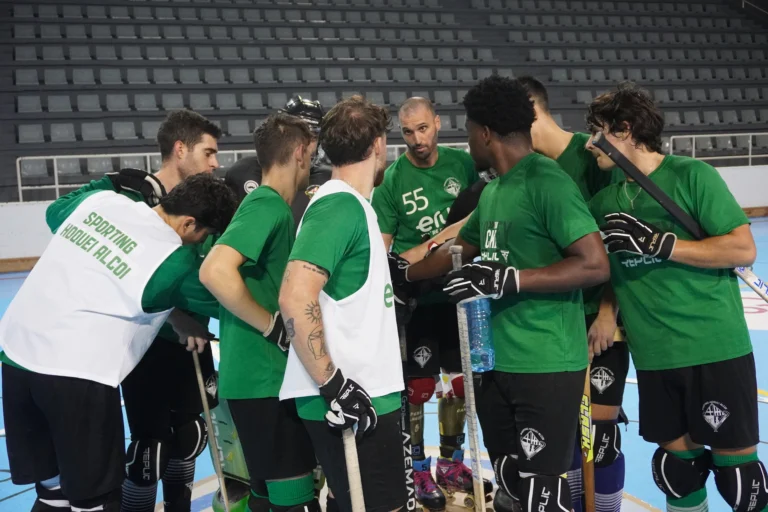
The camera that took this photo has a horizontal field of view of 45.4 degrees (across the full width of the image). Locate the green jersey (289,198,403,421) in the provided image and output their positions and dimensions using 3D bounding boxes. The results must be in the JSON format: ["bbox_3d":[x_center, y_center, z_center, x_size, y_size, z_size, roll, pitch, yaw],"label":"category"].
[{"bbox_3d":[-0.108,0.108,2.580,0.340,0.660,0.470,-3,8,-13],"label":"green jersey"}]

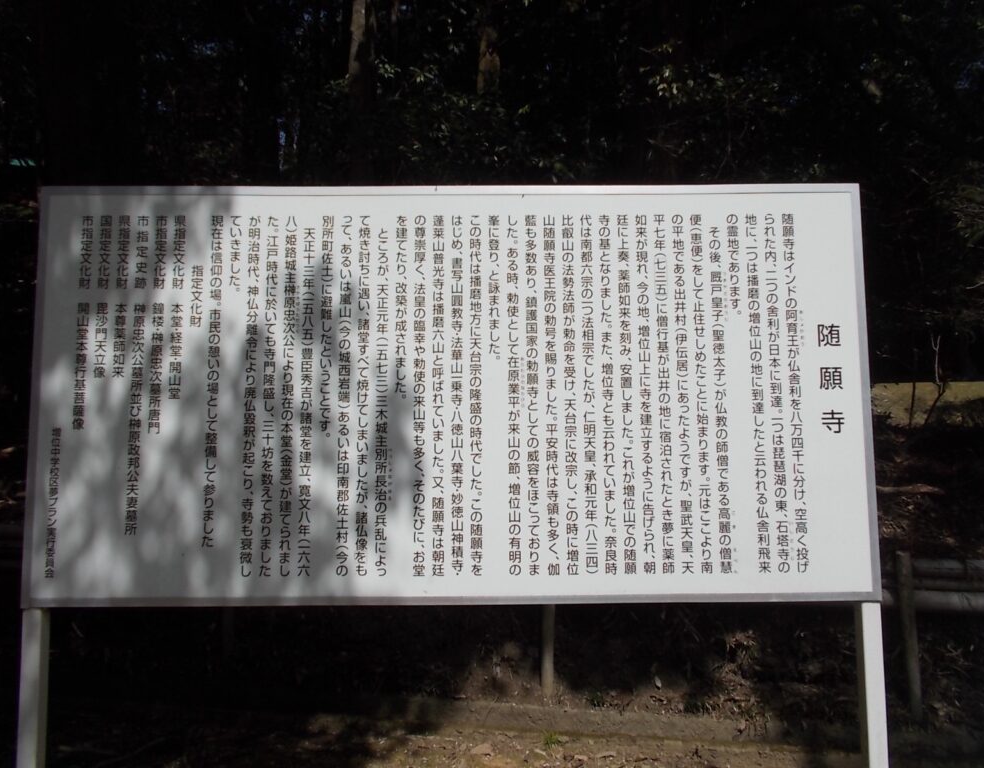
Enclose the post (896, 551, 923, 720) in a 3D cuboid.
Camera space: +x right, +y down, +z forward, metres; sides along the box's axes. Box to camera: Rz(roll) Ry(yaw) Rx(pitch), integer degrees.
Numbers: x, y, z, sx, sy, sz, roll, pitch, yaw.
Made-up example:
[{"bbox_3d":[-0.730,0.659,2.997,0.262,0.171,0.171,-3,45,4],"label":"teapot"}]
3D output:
[{"bbox_3d":[2.113,1.268,3.888,0.071,0.826,0.071,-4,-6,27],"label":"post"}]

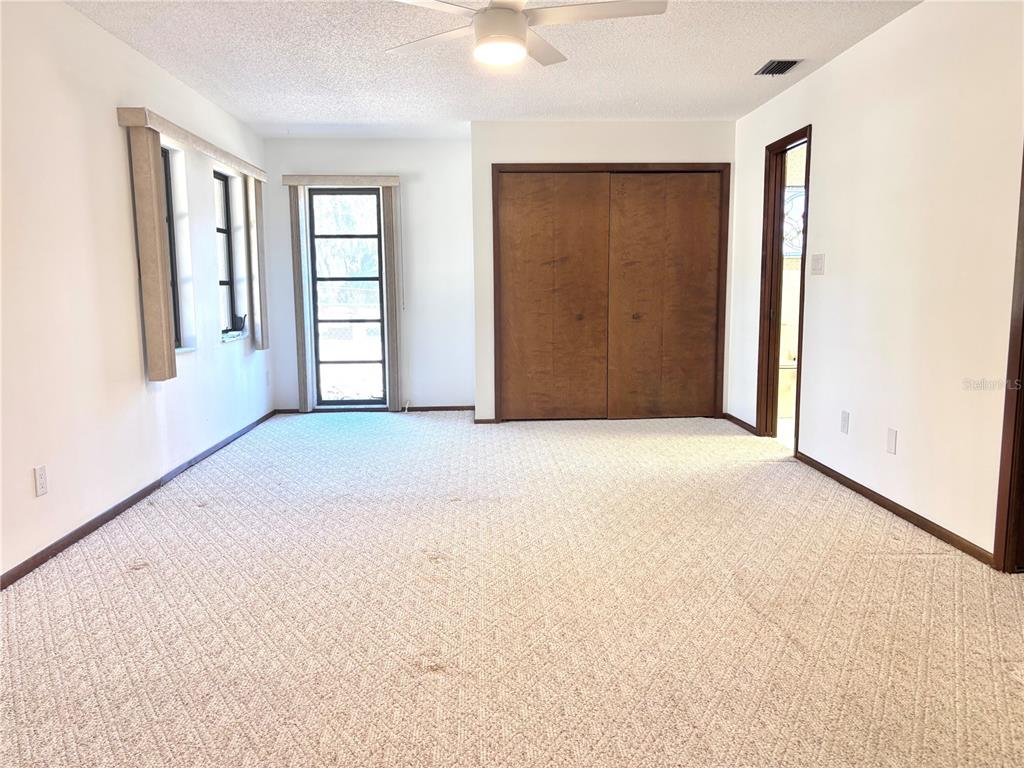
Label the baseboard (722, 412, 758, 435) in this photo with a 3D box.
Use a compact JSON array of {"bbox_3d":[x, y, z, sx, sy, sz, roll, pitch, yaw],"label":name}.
[{"bbox_3d":[1.821,0.317,6.146,0.016,0.050,0.703,-1,7,-2],"label":"baseboard"}]

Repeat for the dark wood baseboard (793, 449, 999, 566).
[{"bbox_3d":[1.900,0.590,4.067,0.016,0.050,1.944,-1,7,-2],"label":"dark wood baseboard"}]

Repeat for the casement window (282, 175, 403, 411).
[{"bbox_3d":[-1.466,-0.768,6.780,0.985,2.070,0.150,-1,7,-2],"label":"casement window"}]

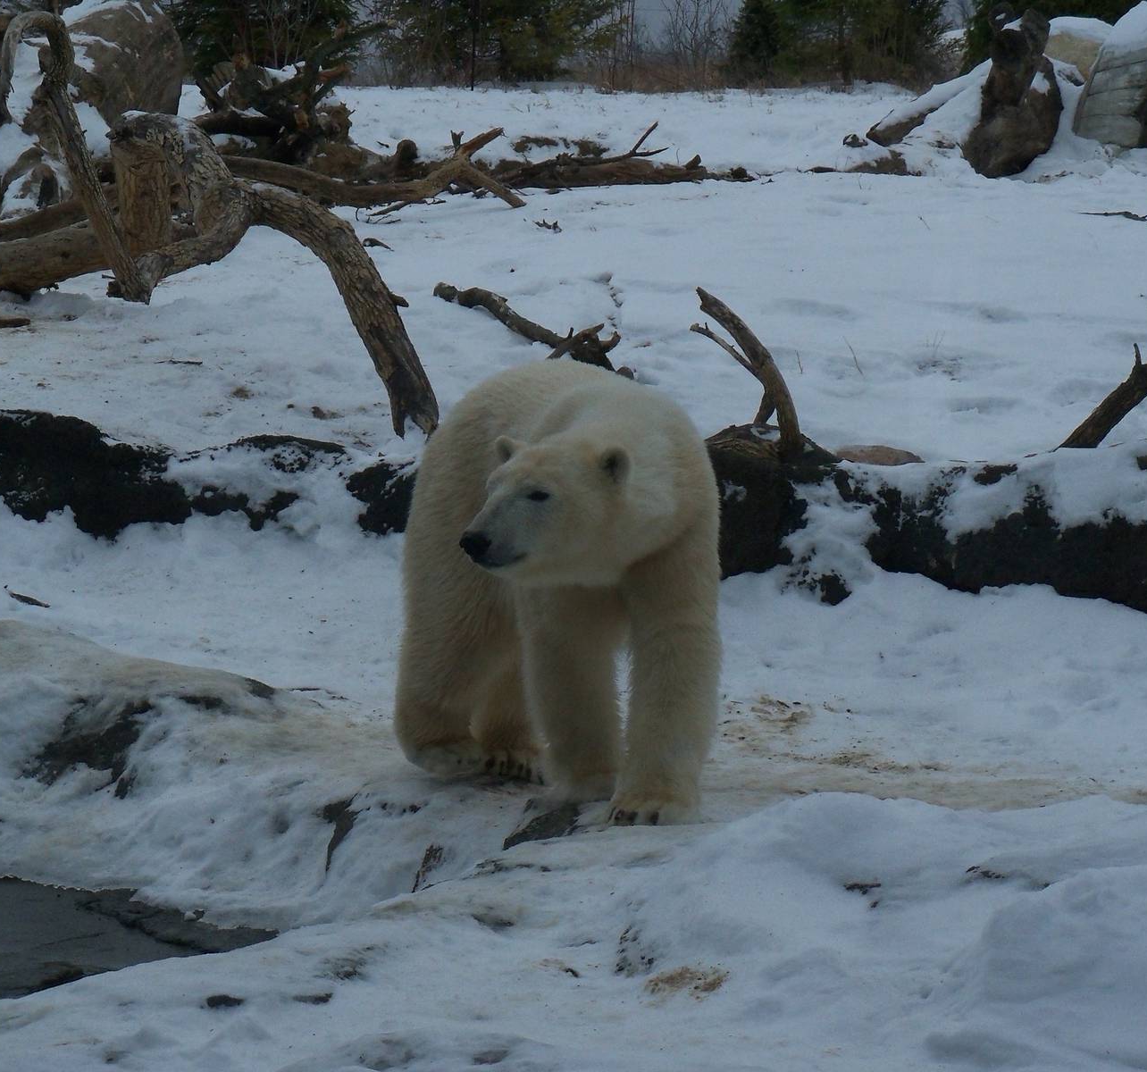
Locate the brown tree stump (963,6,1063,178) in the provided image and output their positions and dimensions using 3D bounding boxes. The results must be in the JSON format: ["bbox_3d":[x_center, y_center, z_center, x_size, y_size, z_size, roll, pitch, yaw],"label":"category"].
[{"bbox_3d":[3.037,-3.077,30.300,0.680,1.150,0.620,0,8,0],"label":"brown tree stump"}]

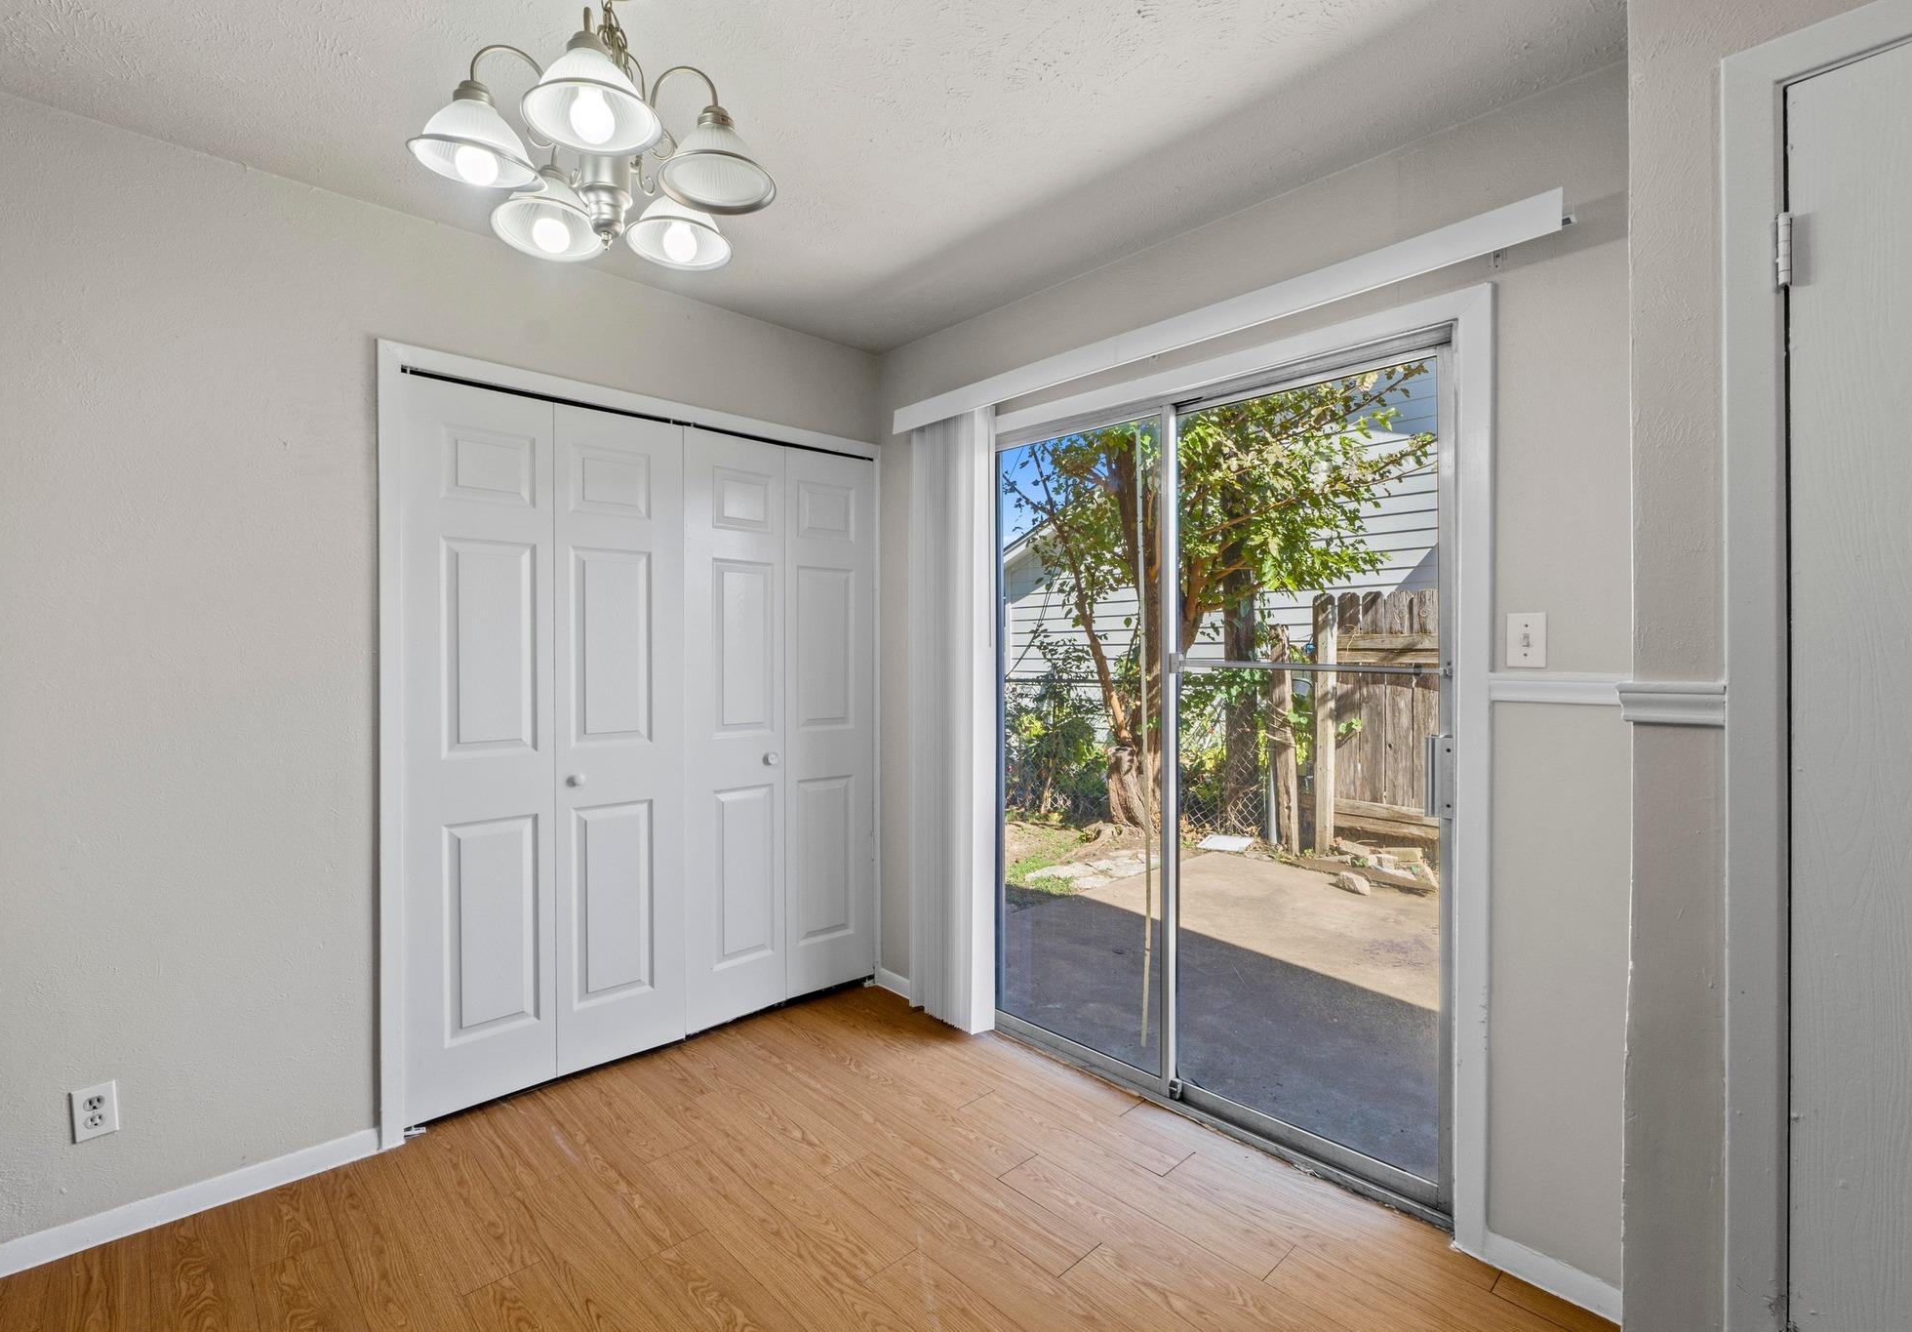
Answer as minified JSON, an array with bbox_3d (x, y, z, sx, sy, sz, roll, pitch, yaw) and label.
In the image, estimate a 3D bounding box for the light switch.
[{"bbox_3d":[1.197,-0.053,1.744,0.071,0.115,0.015,1,1,45],"label":"light switch"}]

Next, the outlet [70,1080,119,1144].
[{"bbox_3d":[-1.891,0.981,1.831,0.071,0.115,0.012,0,1,-42],"label":"outlet"}]

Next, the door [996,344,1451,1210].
[{"bbox_3d":[0.614,0.257,2.407,1.470,2.000,0.090,1,1,45],"label":"door"}]

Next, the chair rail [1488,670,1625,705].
[{"bbox_3d":[1.235,0.047,1.698,0.245,0.065,0.024,1,1,45],"label":"chair rail"}]

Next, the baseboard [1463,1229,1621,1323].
[{"bbox_3d":[1.217,1.250,1.712,0.285,0.068,0.016,1,1,45],"label":"baseboard"}]

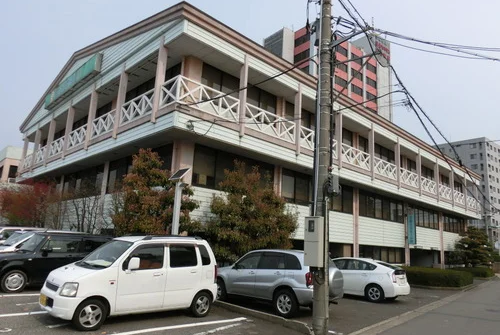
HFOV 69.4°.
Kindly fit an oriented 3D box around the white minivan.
[{"bbox_3d":[-2.395,2.236,7.471,3.395,1.660,1.475,14,-17,-43],"label":"white minivan"}]

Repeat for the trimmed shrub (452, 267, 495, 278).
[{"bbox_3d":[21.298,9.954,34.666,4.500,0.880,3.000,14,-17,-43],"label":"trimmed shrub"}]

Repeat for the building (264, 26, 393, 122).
[{"bbox_3d":[16.893,-6.971,74.069,30.700,50.000,11.500,13,-16,-39],"label":"building"}]

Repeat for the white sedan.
[{"bbox_3d":[4.003,4.423,14.639,4.460,1.490,1.745,-8,-17,42],"label":"white sedan"}]

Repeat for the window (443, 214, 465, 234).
[{"bbox_3d":[19.937,5.624,35.239,6.440,1.660,0.150,14,-17,-43],"label":"window"}]

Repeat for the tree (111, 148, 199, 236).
[{"bbox_3d":[-3.381,1.625,12.597,3.000,4.900,3.000,14,-16,-42],"label":"tree"}]

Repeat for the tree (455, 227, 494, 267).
[{"bbox_3d":[20.487,7.663,32.901,3.800,4.600,3.800,14,-16,-42],"label":"tree"}]

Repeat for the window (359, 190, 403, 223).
[{"bbox_3d":[9.343,2.852,25.303,6.460,1.720,0.120,14,-16,-42],"label":"window"}]

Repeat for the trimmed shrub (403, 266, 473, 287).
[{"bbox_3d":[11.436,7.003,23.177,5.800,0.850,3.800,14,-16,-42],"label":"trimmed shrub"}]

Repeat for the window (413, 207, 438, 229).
[{"bbox_3d":[14.587,4.249,30.131,6.210,1.660,0.150,14,-17,-43],"label":"window"}]

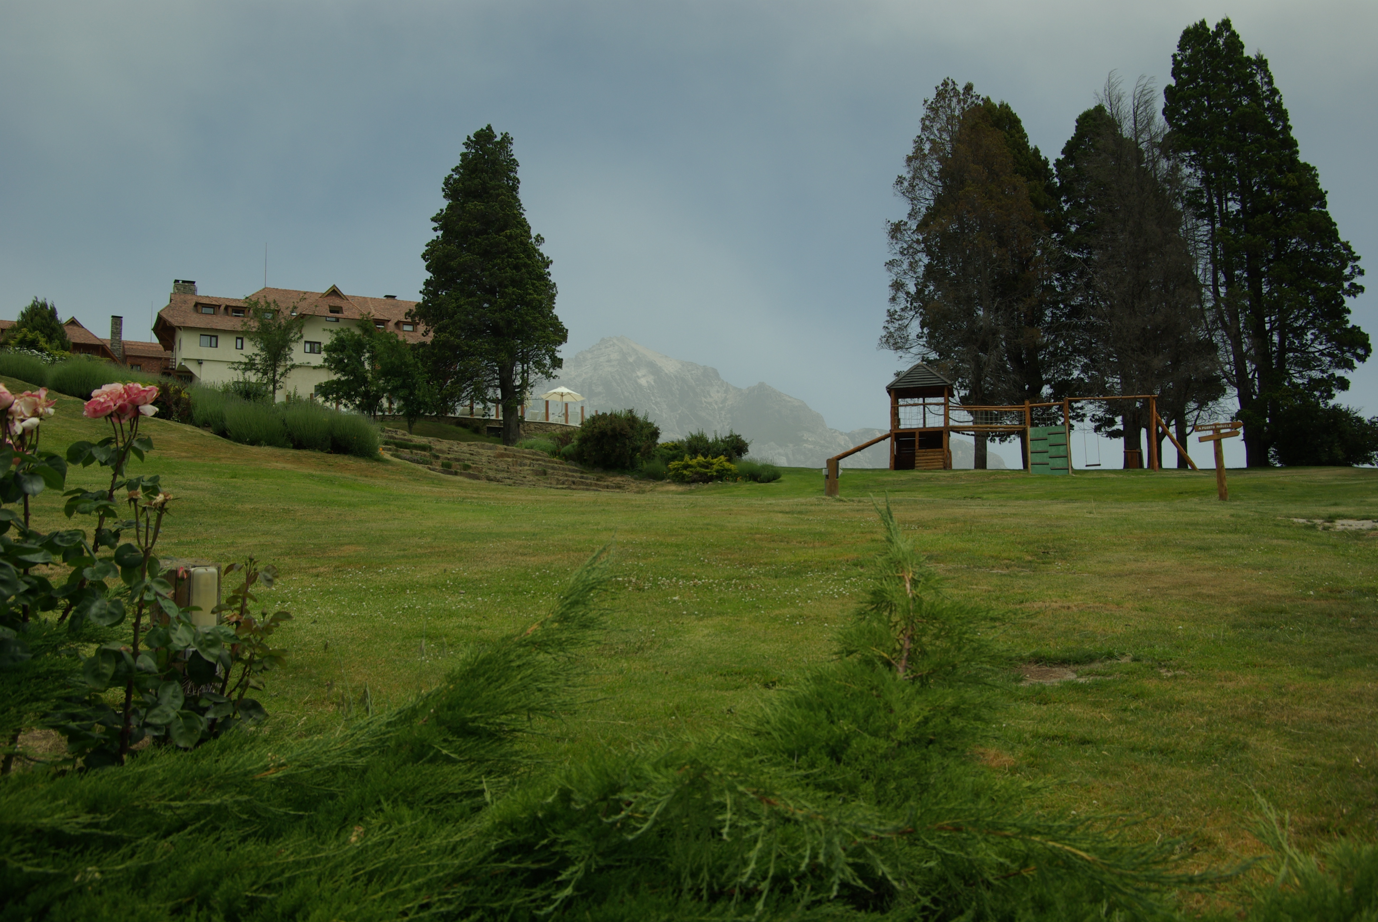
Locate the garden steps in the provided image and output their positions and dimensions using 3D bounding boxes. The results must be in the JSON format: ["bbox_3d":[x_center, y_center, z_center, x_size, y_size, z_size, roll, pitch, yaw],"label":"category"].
[{"bbox_3d":[-5.535,-0.120,35.500,7.900,1.750,5.000,0,1,5],"label":"garden steps"}]

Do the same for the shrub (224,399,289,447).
[{"bbox_3d":[-10.840,-0.957,28.785,1.600,1.200,1.400,0,1,-21],"label":"shrub"}]

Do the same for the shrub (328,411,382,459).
[{"bbox_3d":[-8.285,-0.653,28.486,1.240,1.140,1.250,0,1,-16],"label":"shrub"}]

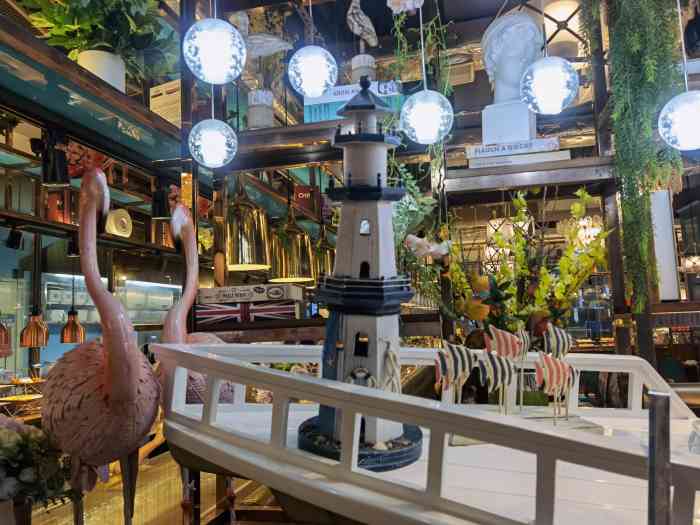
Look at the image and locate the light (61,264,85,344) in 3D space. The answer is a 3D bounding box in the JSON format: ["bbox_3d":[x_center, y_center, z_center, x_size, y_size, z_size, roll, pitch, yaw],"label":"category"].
[{"bbox_3d":[-2.486,0.377,4.900,0.190,0.710,0.190,1,-6,-30],"label":"light"}]

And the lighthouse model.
[{"bbox_3d":[0.030,0.001,1.200,0.272,0.815,0.272,1,-1,3],"label":"lighthouse model"}]

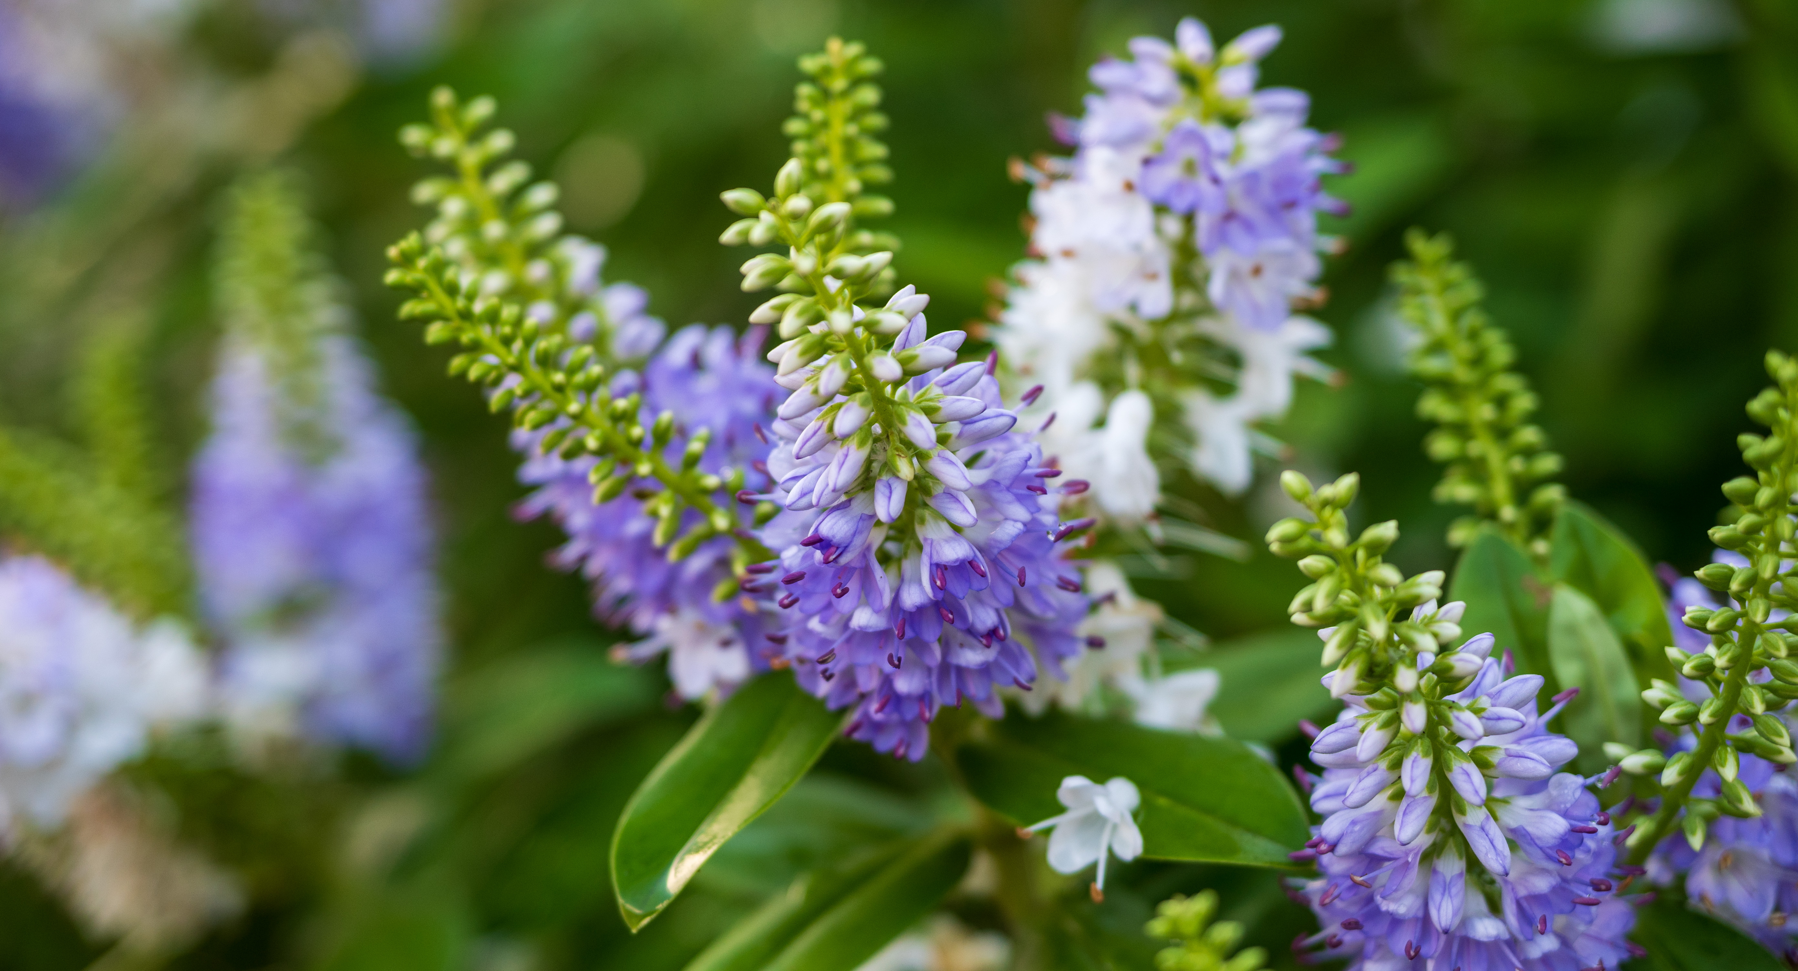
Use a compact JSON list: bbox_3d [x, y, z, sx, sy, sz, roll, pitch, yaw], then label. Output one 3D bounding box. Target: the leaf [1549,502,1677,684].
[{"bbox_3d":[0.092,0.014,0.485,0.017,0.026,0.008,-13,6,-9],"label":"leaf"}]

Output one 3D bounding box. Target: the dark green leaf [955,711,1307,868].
[{"bbox_3d":[0.028,0.037,0.455,0.043,0.007,0.021,18,39,8],"label":"dark green leaf"}]

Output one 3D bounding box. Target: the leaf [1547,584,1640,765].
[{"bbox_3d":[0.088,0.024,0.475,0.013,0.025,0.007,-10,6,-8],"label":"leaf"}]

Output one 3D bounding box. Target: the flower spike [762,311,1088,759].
[{"bbox_3d":[0.003,0.006,0.450,0.035,0.049,0.035,-15,24,7],"label":"flower spike"}]

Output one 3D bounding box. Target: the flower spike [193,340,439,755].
[{"bbox_3d":[-0.093,0.010,0.600,0.036,0.066,0.036,-6,7,-1],"label":"flower spike"}]

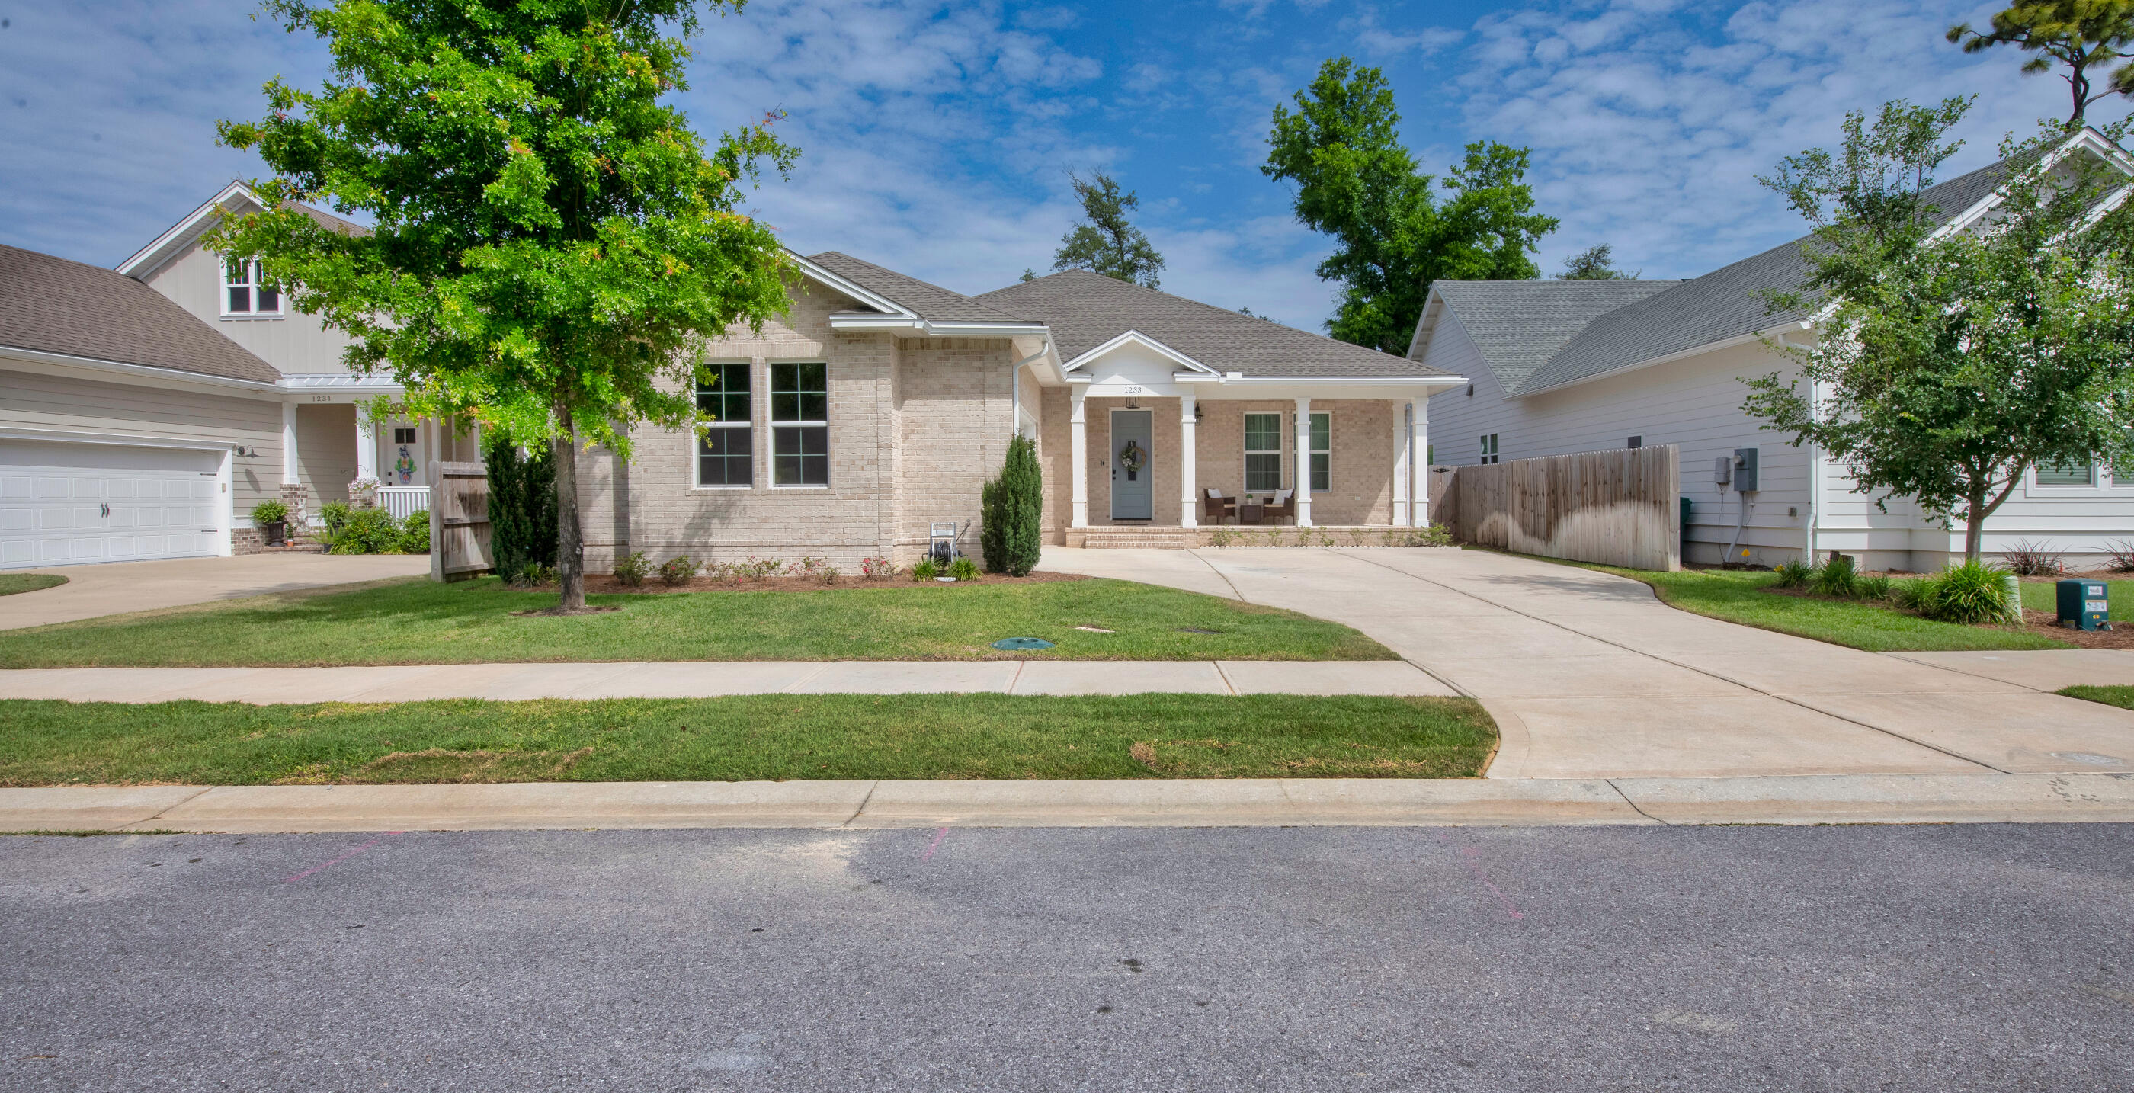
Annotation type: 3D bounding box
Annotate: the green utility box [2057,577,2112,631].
[{"bbox_3d":[10.080,0.580,10.580,0.280,0.490,0.310,0,2,3],"label":"green utility box"}]

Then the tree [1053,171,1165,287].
[{"bbox_3d":[2.400,-11.300,60.000,7.800,19.300,7.500,0,2,3],"label":"tree"}]

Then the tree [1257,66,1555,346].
[{"bbox_3d":[13.800,-10.200,43.000,11.800,18.700,10.800,0,2,3],"label":"tree"}]

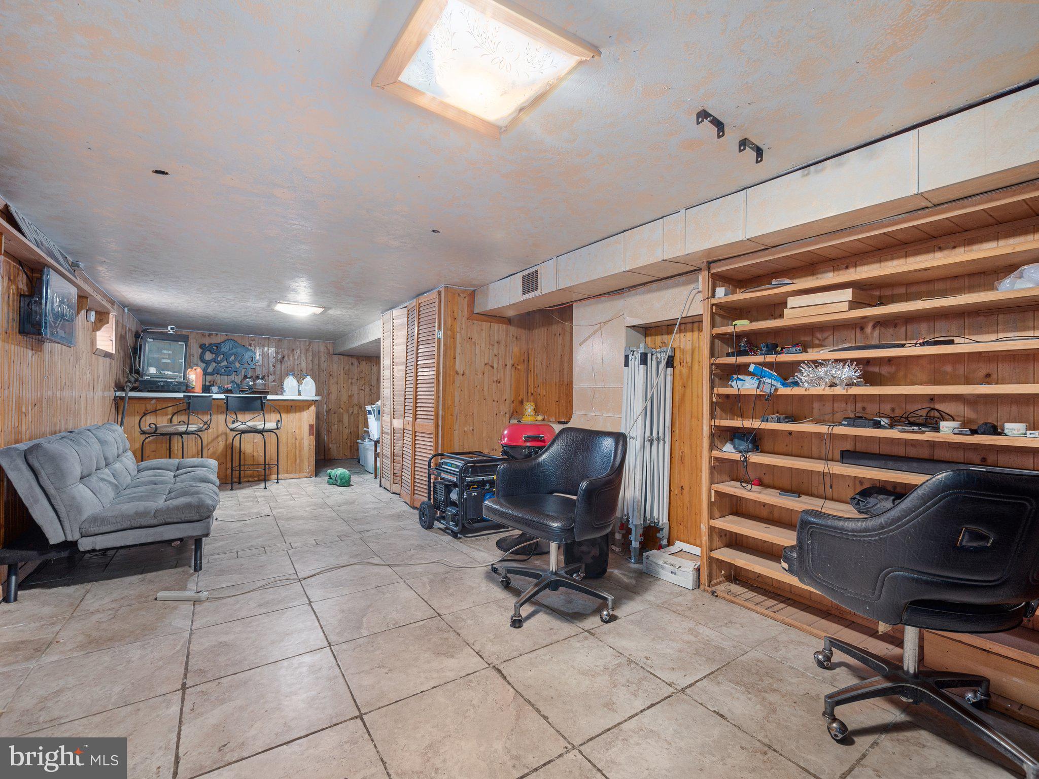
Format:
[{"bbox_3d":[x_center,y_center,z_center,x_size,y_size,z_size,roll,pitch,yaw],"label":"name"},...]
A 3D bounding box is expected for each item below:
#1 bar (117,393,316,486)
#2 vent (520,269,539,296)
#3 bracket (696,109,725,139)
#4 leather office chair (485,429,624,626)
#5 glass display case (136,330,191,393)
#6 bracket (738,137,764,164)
[{"bbox_3d":[-3.540,0.590,5.160,1.950,1.020,0.580,2,-2,-31],"label":"bar"},{"bbox_3d":[0.074,-0.828,3.252,0.025,0.163,0.224,2,-2,-36],"label":"vent"},{"bbox_3d":[0.680,-0.939,1.492,0.129,0.043,0.029,2,-2,-36],"label":"bracket"},{"bbox_3d":[0.202,0.646,2.139,0.590,0.842,0.630,0,-2,43],"label":"leather office chair"},{"bbox_3d":[-4.090,-0.300,4.890,0.410,0.670,0.380,2,-2,-31],"label":"glass display case"},{"bbox_3d":[0.906,-0.931,1.642,0.129,0.044,0.029,2,-2,-36],"label":"bracket"}]

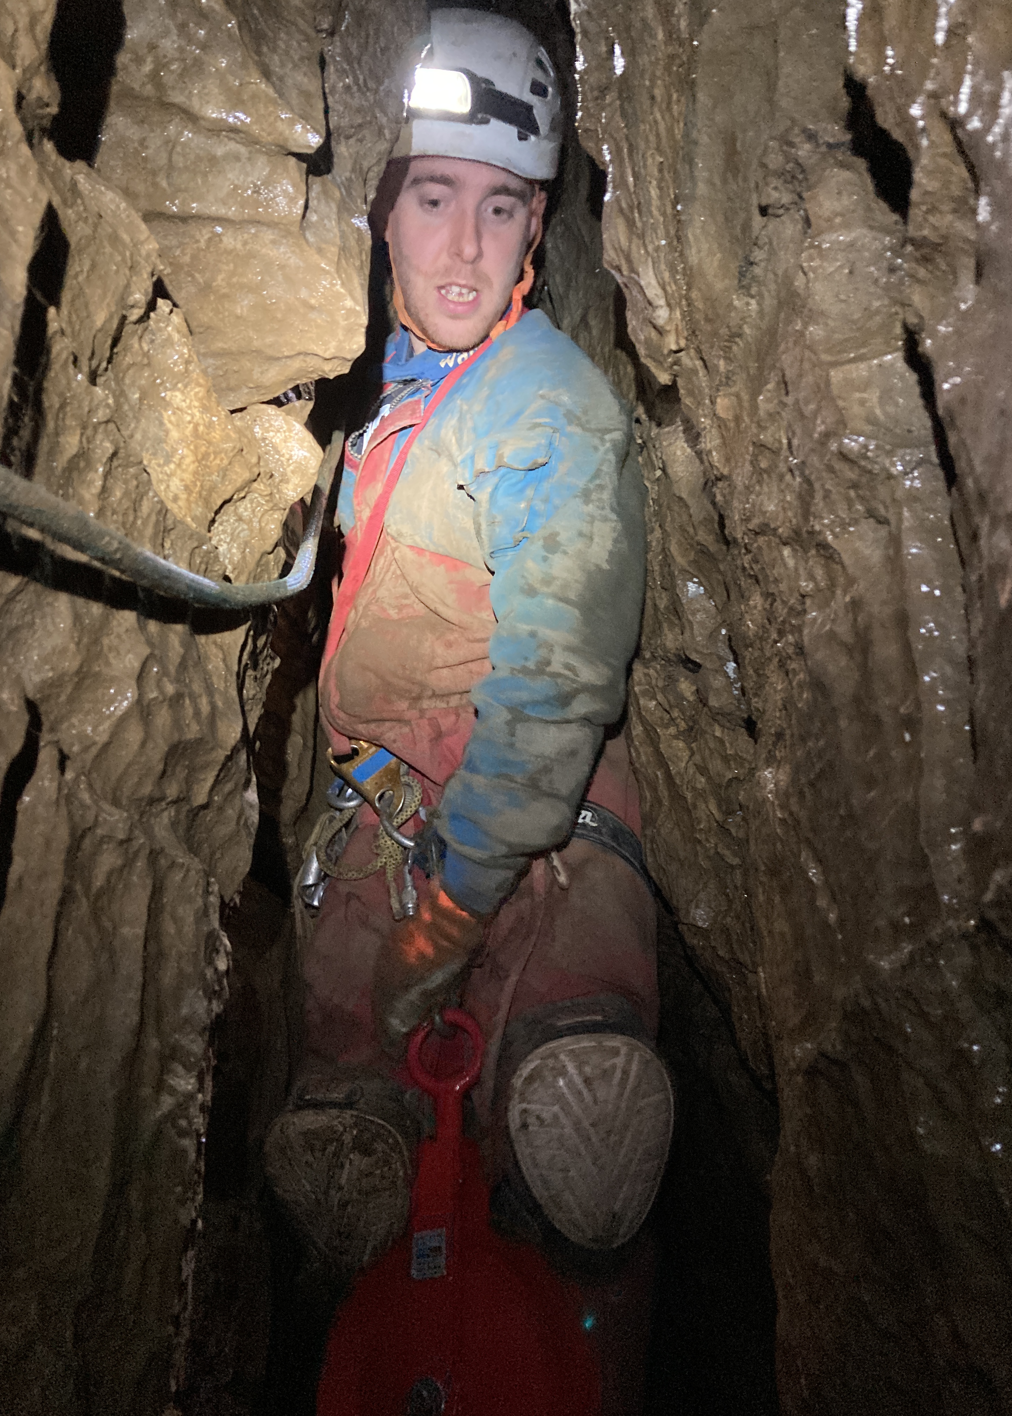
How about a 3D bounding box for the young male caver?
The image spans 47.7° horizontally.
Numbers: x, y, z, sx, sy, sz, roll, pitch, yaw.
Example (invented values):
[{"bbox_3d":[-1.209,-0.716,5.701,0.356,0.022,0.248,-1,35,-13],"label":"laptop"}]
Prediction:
[{"bbox_3d":[-0.060,0.090,1.200,0.490,1.660,0.450,2,5,31],"label":"young male caver"}]

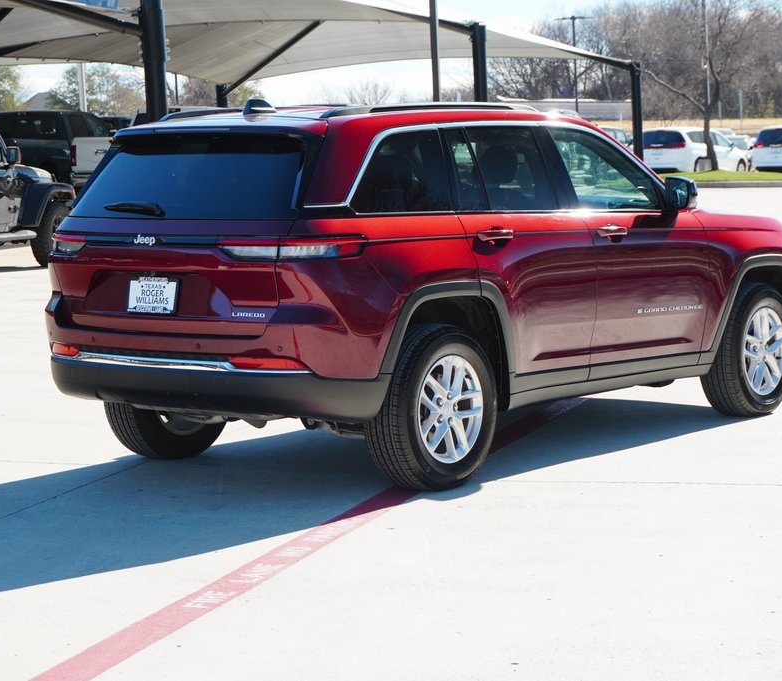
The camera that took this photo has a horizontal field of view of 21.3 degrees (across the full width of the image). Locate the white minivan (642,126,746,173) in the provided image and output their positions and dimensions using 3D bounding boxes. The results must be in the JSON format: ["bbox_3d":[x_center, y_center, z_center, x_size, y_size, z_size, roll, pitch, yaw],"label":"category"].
[{"bbox_3d":[10.123,-6.211,69.200,2.020,1.777,5.180,2,6,35],"label":"white minivan"}]

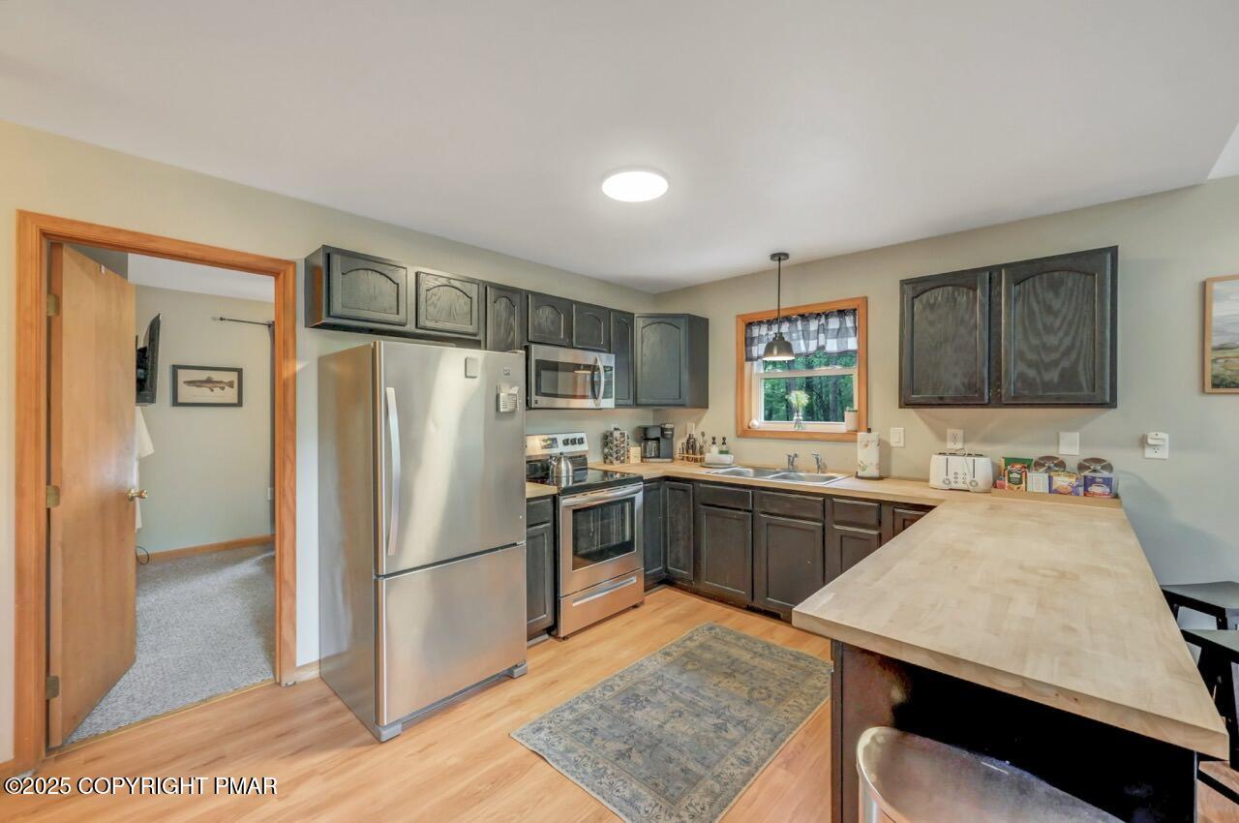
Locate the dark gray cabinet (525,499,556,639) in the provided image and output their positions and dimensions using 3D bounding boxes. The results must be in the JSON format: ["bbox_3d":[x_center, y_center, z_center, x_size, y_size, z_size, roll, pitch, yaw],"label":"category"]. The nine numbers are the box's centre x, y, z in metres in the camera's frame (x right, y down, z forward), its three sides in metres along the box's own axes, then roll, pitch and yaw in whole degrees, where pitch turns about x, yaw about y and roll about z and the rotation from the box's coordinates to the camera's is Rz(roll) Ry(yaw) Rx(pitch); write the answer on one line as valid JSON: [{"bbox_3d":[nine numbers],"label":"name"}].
[{"bbox_3d":[-0.720,0.928,2.975,0.620,0.877,0.310,0,0,43],"label":"dark gray cabinet"}]

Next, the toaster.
[{"bbox_3d":[1.984,0.350,2.781,0.295,0.195,0.230,0,0,43],"label":"toaster"}]

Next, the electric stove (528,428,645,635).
[{"bbox_3d":[-0.304,0.769,3.334,0.690,1.190,0.757,0,0,43],"label":"electric stove"}]

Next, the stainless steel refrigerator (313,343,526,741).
[{"bbox_3d":[-1.002,0.528,2.484,0.790,1.680,0.740,0,0,42],"label":"stainless steel refrigerator"}]

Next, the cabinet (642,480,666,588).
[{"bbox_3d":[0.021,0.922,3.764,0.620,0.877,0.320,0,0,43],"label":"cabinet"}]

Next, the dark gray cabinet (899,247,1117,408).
[{"bbox_3d":[2.090,-0.395,2.652,0.900,0.757,0.317,0,0,43],"label":"dark gray cabinet"}]

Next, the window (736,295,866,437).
[{"bbox_3d":[1.346,-0.282,3.610,0.980,0.984,0.120,0,0,43],"label":"window"}]

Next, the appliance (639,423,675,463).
[{"bbox_3d":[0.333,0.276,4.234,0.265,0.335,0.235,0,0,-2],"label":"appliance"}]

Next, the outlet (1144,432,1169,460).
[{"bbox_3d":[2.625,0.169,2.347,0.077,0.128,0.035,0,0,43],"label":"outlet"}]

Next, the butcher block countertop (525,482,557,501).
[{"bbox_3d":[-0.709,0.469,2.968,0.645,0.040,0.315,0,0,43],"label":"butcher block countertop"}]

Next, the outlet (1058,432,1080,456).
[{"bbox_3d":[2.405,0.174,2.569,0.077,0.118,0.010,0,0,43],"label":"outlet"}]

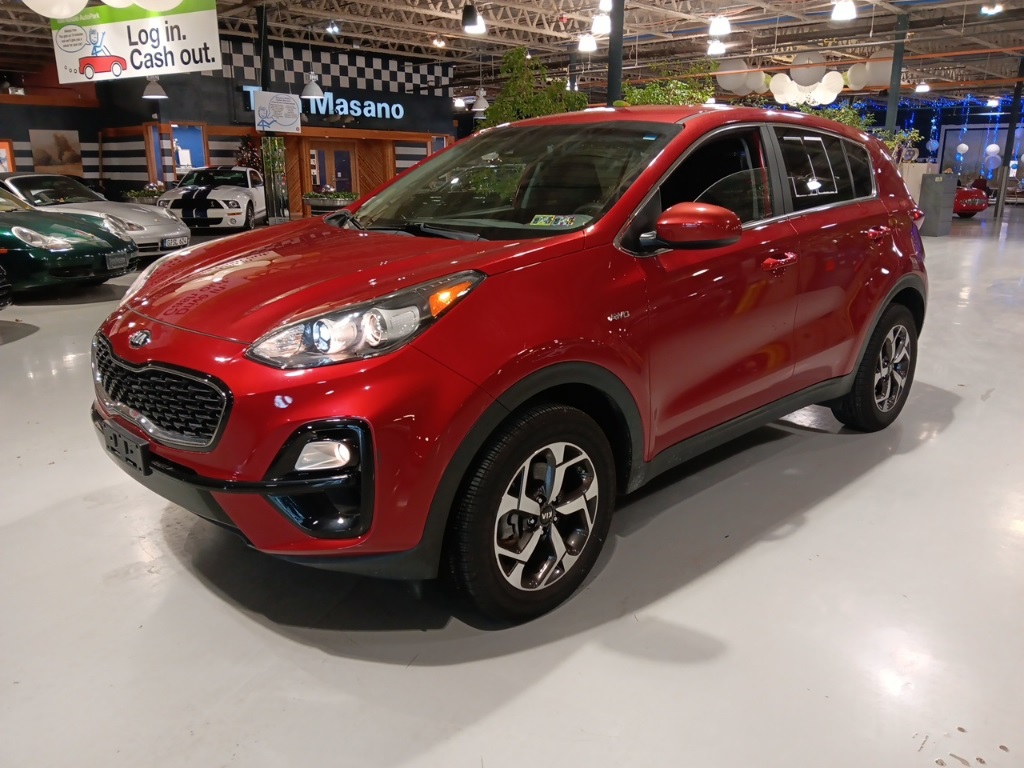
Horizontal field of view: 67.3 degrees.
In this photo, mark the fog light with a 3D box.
[{"bbox_3d":[-0.477,0.188,1.977,0.100,0.075,0.140,-14,20,-42],"label":"fog light"}]

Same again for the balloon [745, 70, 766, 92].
[{"bbox_3d":[6.535,-8.102,20.600,0.580,0.580,0.580,-14,20,-42],"label":"balloon"}]

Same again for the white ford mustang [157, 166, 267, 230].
[{"bbox_3d":[-6.632,-4.304,17.799,1.880,1.390,4.760,-1,16,-5],"label":"white ford mustang"}]

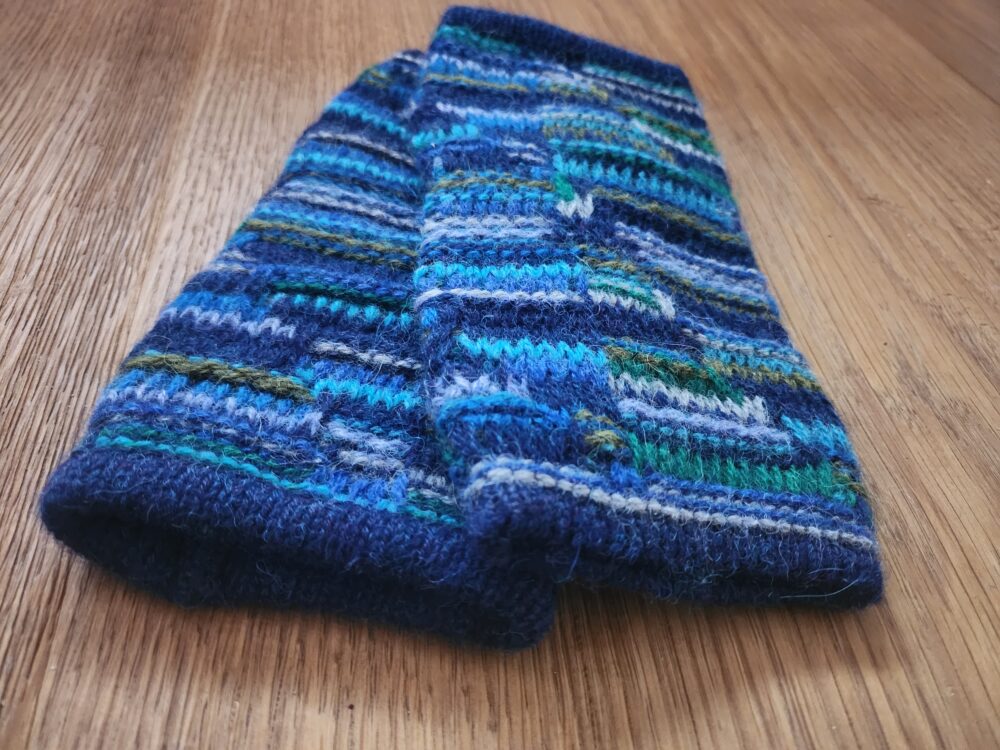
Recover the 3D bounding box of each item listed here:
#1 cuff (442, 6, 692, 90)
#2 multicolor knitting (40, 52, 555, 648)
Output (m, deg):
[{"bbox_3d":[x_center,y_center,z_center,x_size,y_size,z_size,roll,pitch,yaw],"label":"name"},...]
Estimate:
[{"bbox_3d":[0.024,-0.110,0.241,0.087,0.021,0.021,7,50,6],"label":"cuff"},{"bbox_3d":[-0.014,-0.037,0.182,0.094,0.021,0.193,11,50,9],"label":"multicolor knitting"}]

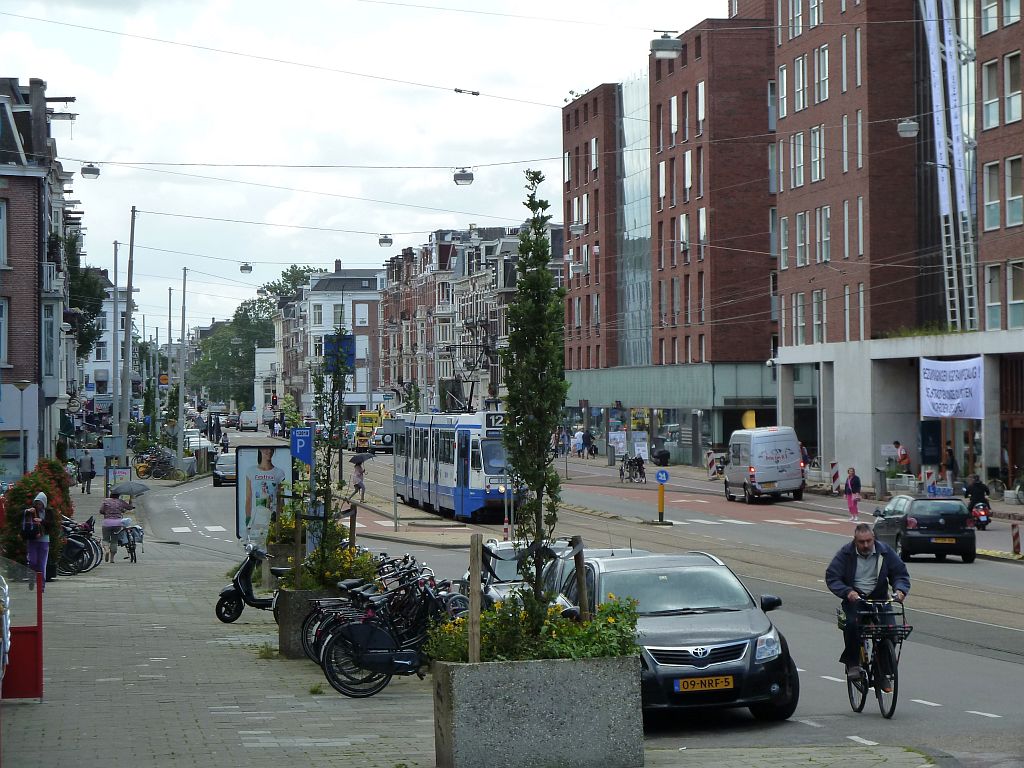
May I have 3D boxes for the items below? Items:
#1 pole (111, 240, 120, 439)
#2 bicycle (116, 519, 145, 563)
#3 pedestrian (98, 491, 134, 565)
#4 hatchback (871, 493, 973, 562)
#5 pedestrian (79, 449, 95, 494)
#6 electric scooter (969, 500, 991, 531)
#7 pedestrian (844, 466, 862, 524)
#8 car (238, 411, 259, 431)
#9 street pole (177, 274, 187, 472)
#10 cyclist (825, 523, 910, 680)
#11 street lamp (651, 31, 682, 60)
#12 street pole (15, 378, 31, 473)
[{"bbox_3d":[-16.277,-0.687,135.000,0.280,10.400,0.280,0,0,-7],"label":"pole"},{"bbox_3d":[-8.460,3.400,72.800,0.600,1.060,1.750,0,0,-7],"label":"bicycle"},{"bbox_3d":[-8.841,3.192,73.400,0.700,1.650,0.500,-1,0,-7],"label":"pedestrian"},{"bbox_3d":[8.970,3.100,71.700,1.650,1.460,3.900,0,0,-3],"label":"hatchback"},{"bbox_3d":[-16.613,3.447,128.200,0.600,1.750,0.500,0,0,-6],"label":"pedestrian"},{"bbox_3d":[12.540,3.350,88.000,0.700,1.130,1.800,0,0,-3],"label":"electric scooter"},{"bbox_3d":[10.535,3.409,101.300,0.550,1.630,0.420,-1,0,34],"label":"pedestrian"},{"bbox_3d":[-26.941,3.808,337.000,1.850,2.050,4.600,0,0,-5],"label":"car"},{"bbox_3d":[-15.903,-0.605,158.000,0.300,9.950,0.300,1,0,0],"label":"street pole"},{"bbox_3d":[3.205,2.020,29.600,0.760,1.520,1.050,0,0,-8],"label":"cyclist"},{"bbox_3d":[2.400,-5.261,51.000,0.500,0.440,0.450,-1,0,-7],"label":"street lamp"},{"bbox_3d":[-15.348,2.032,103.000,0.560,4.280,0.560,0,0,0],"label":"street pole"}]

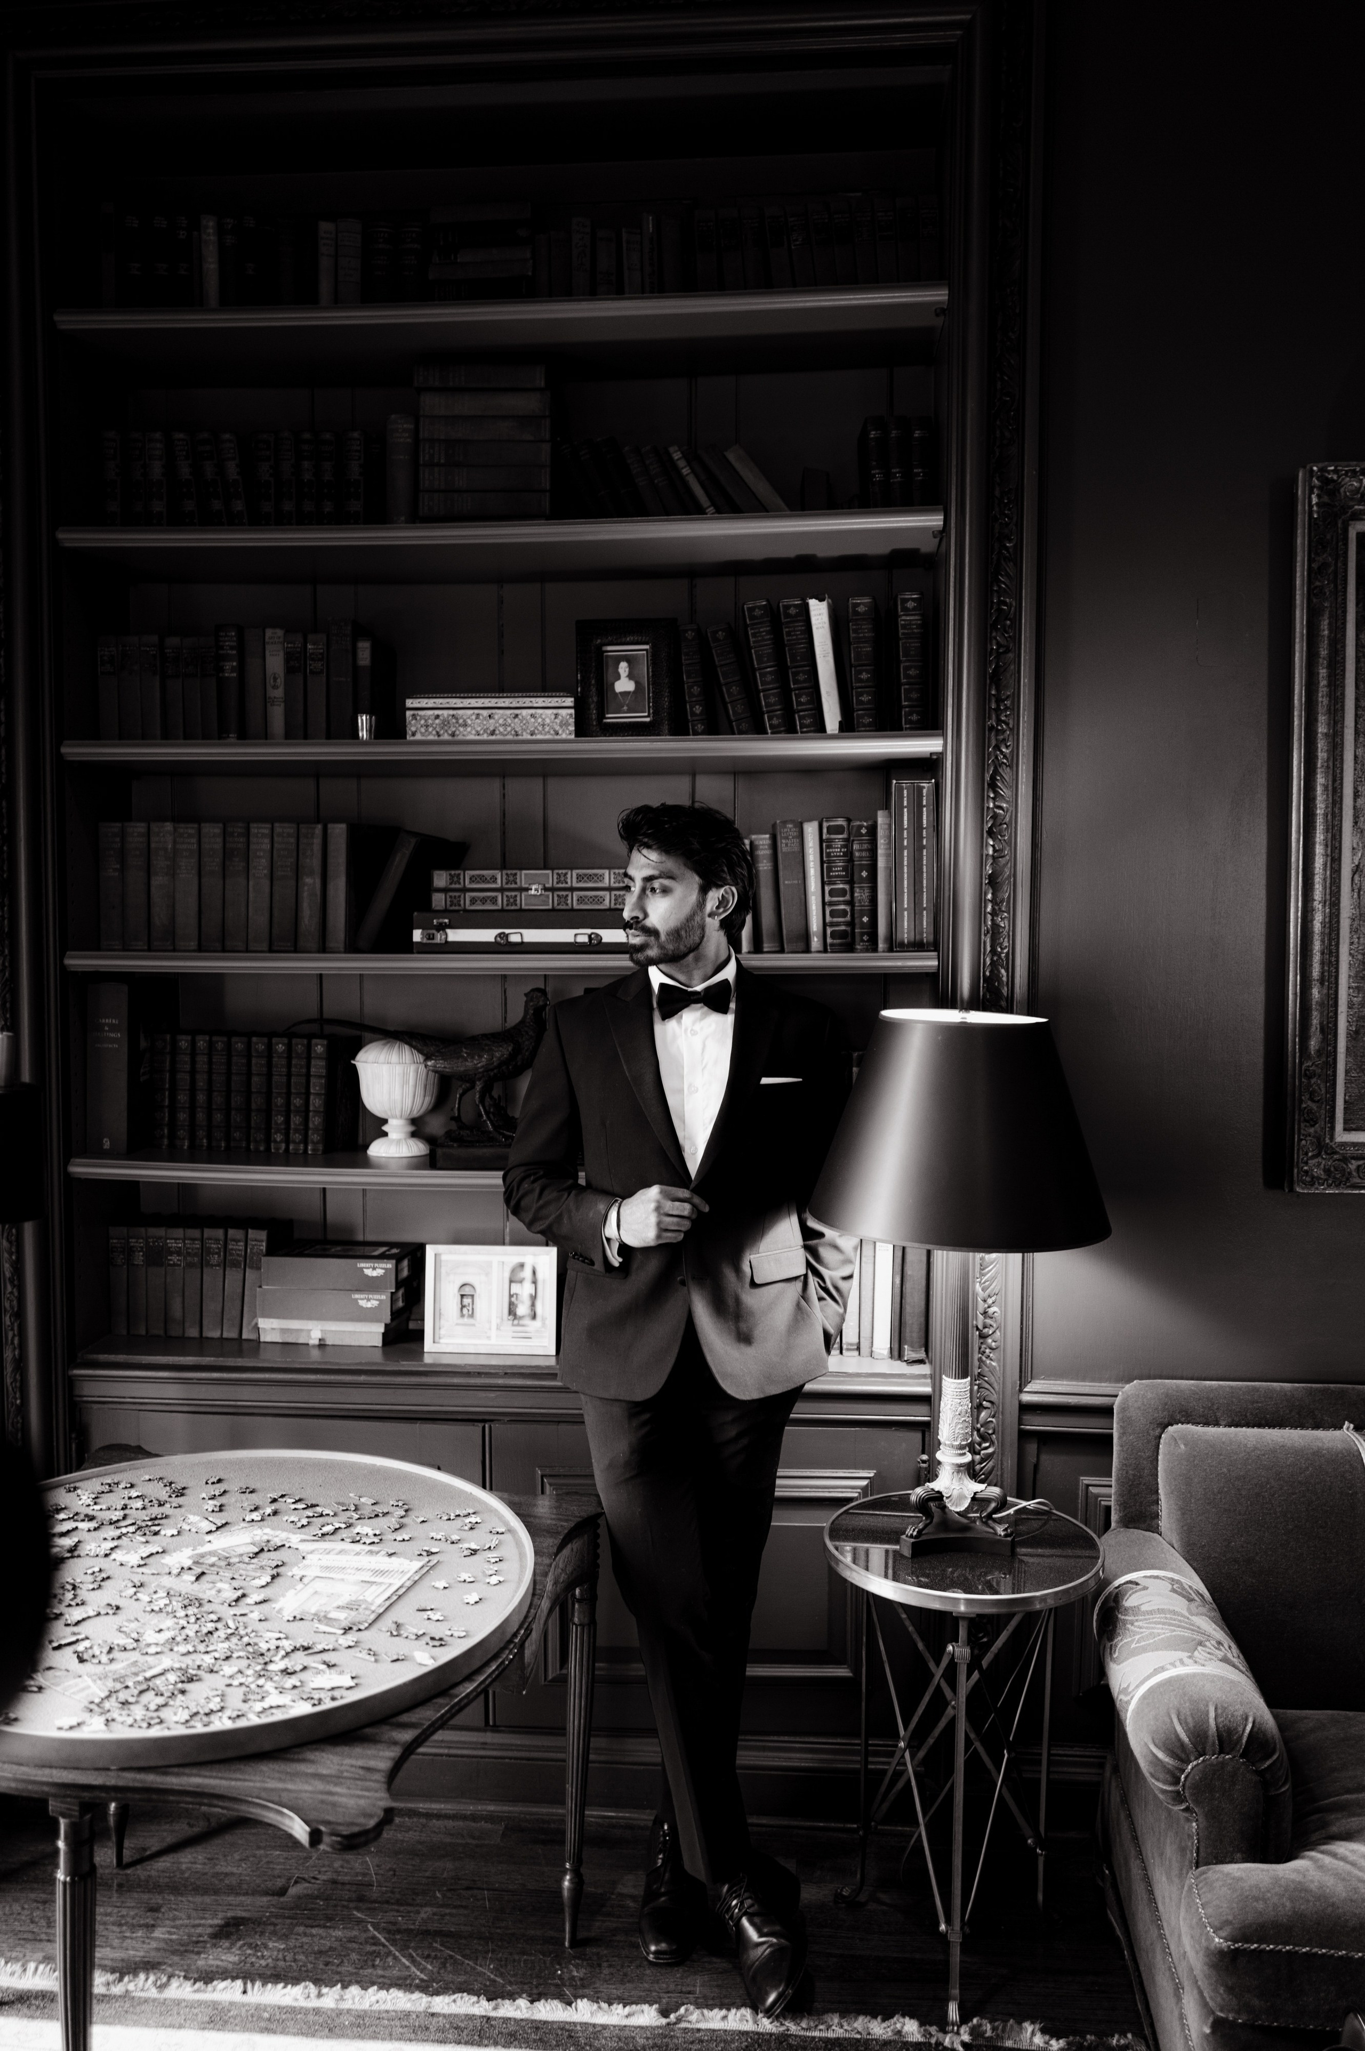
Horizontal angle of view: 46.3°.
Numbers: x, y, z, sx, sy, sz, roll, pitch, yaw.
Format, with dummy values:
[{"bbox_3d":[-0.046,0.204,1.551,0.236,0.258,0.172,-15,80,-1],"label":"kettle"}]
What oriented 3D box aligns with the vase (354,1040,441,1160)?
[{"bbox_3d":[-0.539,0.135,3.029,0.181,0.218,0.181,0,3,4],"label":"vase"}]

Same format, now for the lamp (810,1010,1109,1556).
[{"bbox_3d":[0.421,0.386,2.439,0.453,0.815,0.453,0,3,4],"label":"lamp"}]

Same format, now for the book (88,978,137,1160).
[{"bbox_3d":[-1.049,0.074,3.048,0.082,0.317,0.230,0,3,4],"label":"book"}]

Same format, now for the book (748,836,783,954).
[{"bbox_3d":[0.156,-0.236,2.883,0.038,0.208,0.145,-4,2,5],"label":"book"}]

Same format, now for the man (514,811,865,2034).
[{"bbox_3d":[-0.014,0.539,2.540,0.564,1.786,0.470,0,3,2],"label":"man"}]

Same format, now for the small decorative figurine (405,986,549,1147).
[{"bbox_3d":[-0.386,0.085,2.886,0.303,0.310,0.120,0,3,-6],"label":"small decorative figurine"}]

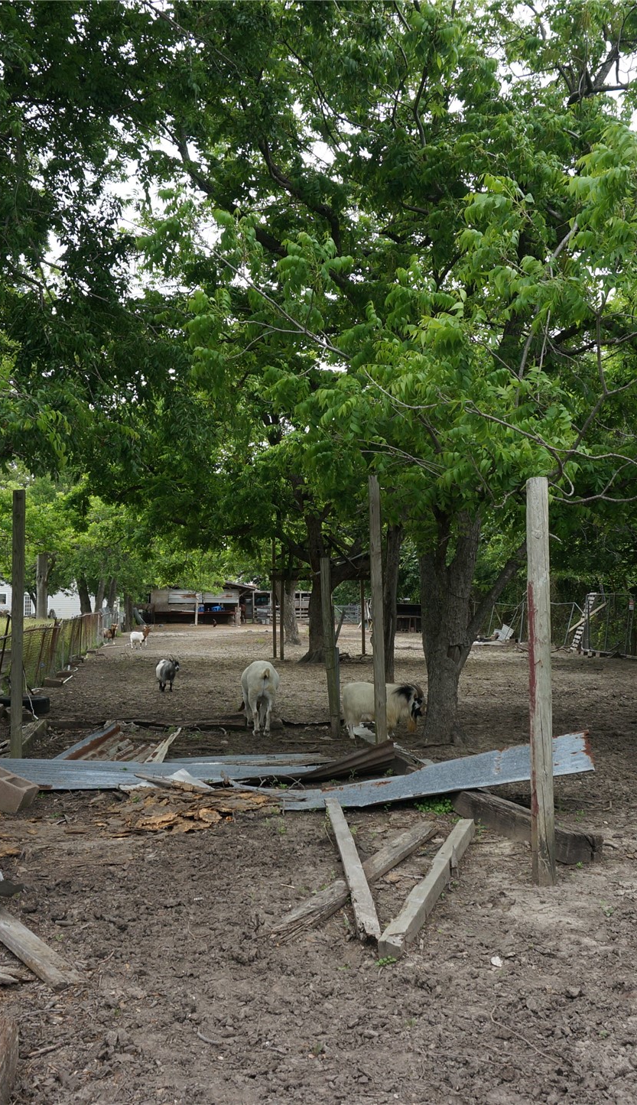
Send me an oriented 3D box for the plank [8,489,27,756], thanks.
[{"bbox_3d":[-2.816,0.701,10.405,0.092,2.573,0.092,0,-3,-2],"label":"plank"}]

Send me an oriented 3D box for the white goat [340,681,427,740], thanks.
[{"bbox_3d":[0.713,1.724,12.285,0.950,0.648,0.320,-1,-3,6],"label":"white goat"}]

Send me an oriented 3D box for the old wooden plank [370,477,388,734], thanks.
[{"bbox_3d":[0.583,0.563,10.809,0.090,2.648,0.090,-1,-3,-7],"label":"old wooden plank"}]

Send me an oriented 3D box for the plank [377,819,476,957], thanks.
[{"bbox_3d":[0.585,1.588,5.447,0.085,0.077,2.487,-1,-3,14],"label":"plank"}]

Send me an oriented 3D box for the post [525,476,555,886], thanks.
[{"bbox_3d":[1.100,0.621,5.468,0.086,1.990,0.086,0,-3,-2],"label":"post"}]

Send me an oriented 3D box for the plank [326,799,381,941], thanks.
[{"bbox_3d":[0.147,1.614,5.953,0.092,0.045,3.151,-1,-3,-2],"label":"plank"}]

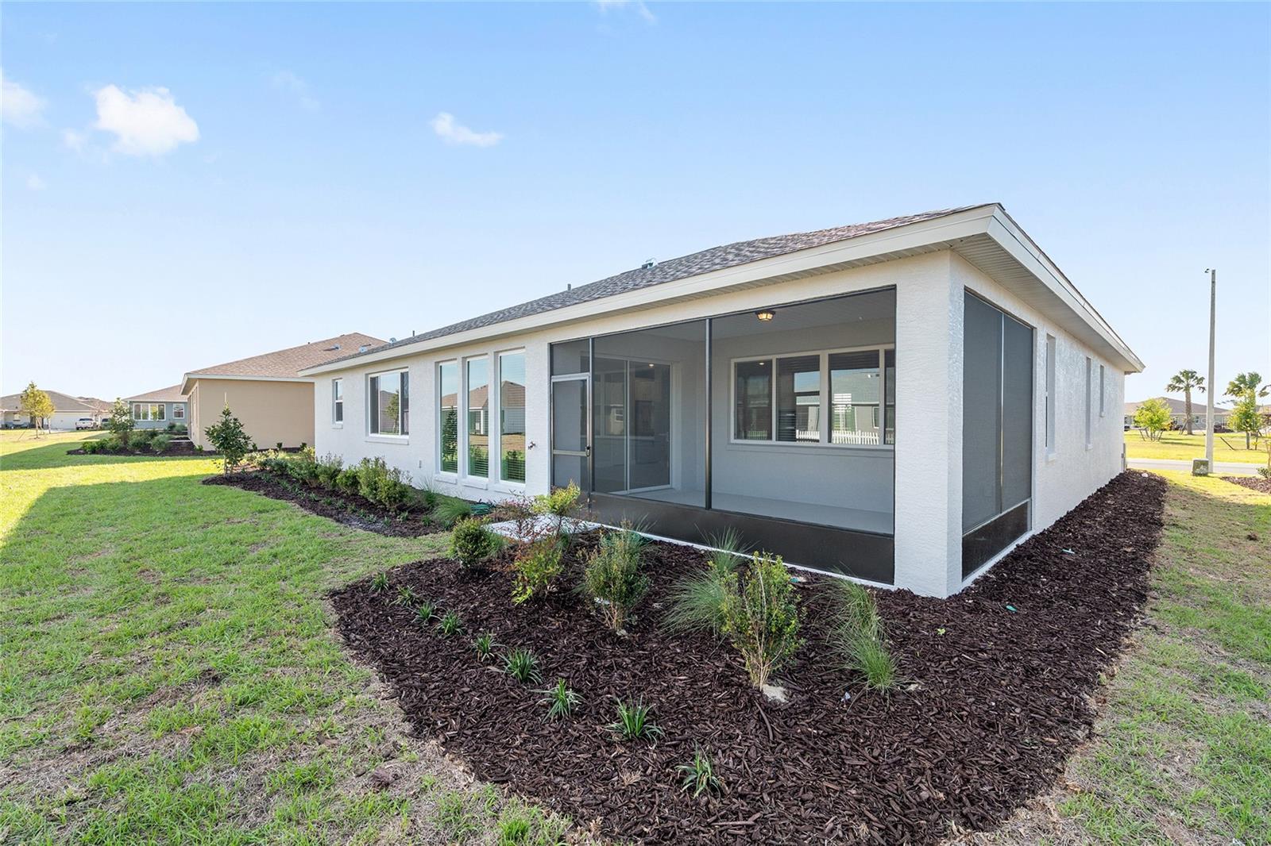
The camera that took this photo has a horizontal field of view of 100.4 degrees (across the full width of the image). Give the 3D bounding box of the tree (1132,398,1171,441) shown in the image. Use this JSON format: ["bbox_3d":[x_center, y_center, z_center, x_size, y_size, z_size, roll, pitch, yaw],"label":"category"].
[{"bbox_3d":[42.024,-0.323,43.000,2.317,3.547,2.317,1,1,44],"label":"tree"}]

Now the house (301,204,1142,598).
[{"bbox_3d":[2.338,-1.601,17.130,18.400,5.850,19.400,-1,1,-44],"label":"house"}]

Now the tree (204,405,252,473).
[{"bbox_3d":[-10.383,0.405,13.500,0.972,1.772,0.972,0,1,-38],"label":"tree"}]

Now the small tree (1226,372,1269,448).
[{"bbox_3d":[35.243,-0.500,30.500,1.658,4.031,1.658,-1,1,-41],"label":"small tree"}]

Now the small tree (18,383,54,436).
[{"bbox_3d":[-45.245,-0.975,40.000,1.792,4.199,1.792,1,1,41],"label":"small tree"}]

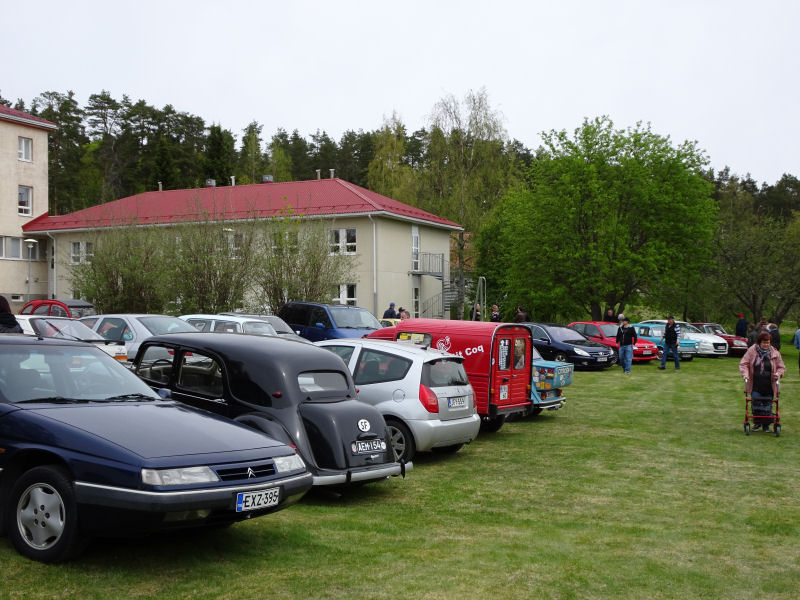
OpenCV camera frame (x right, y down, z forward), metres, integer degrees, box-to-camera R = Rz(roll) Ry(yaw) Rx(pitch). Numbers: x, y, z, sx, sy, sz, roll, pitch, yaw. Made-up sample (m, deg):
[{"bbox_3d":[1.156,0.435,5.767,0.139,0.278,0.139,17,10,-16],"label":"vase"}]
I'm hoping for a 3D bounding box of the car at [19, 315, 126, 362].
[{"bbox_3d":[-6.183,0.890,15.008,4.230,1.360,1.670,1,-1,26],"label":"car"}]

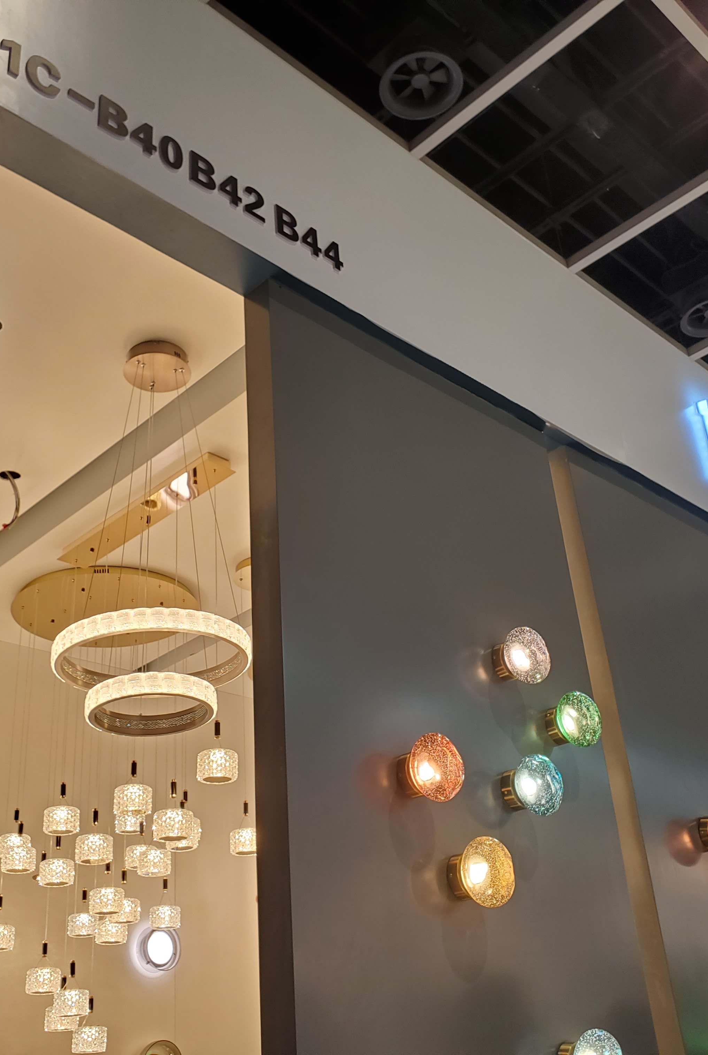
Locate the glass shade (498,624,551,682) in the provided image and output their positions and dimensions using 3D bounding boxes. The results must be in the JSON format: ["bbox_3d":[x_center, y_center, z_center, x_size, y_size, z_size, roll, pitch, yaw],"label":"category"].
[{"bbox_3d":[0.418,0.322,2.666,0.147,0.147,0.125,21,-37,-40],"label":"glass shade"}]

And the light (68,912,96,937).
[{"bbox_3d":[-1.067,1.570,4.175,0.122,0.086,0.122,21,-37,-40],"label":"light"}]

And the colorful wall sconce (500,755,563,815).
[{"bbox_3d":[0.421,0.611,2.488,0.147,0.147,0.118,21,-37,-40],"label":"colorful wall sconce"}]

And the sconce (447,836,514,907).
[{"bbox_3d":[0.271,0.736,2.243,0.147,0.147,0.118,21,-37,-40],"label":"sconce"}]

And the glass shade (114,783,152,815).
[{"bbox_3d":[-0.671,0.830,3.217,0.114,0.072,0.114,-4,-28,-2],"label":"glass shade"}]

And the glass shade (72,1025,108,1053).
[{"bbox_3d":[-0.963,1.861,3.849,0.122,0.083,0.122,-4,-27,-2],"label":"glass shade"}]

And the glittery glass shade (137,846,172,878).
[{"bbox_3d":[-0.693,1.169,3.679,0.114,0.073,0.114,-4,-28,-2],"label":"glittery glass shade"}]

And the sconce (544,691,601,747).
[{"bbox_3d":[0.568,0.501,2.720,0.147,0.147,0.118,21,-37,-40],"label":"sconce"}]

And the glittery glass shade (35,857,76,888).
[{"bbox_3d":[-1.156,1.347,4.120,0.132,0.085,0.132,21,-37,-40],"label":"glittery glass shade"}]

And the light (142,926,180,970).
[{"bbox_3d":[-0.830,1.813,4.550,0.174,0.174,0.047,22,-38,-40],"label":"light"}]

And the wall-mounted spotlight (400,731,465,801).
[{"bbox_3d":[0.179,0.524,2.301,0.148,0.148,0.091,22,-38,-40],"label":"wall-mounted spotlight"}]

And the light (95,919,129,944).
[{"bbox_3d":[-0.904,1.515,3.946,0.114,0.073,0.114,-4,-28,-2],"label":"light"}]

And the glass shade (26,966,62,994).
[{"bbox_3d":[-1.167,1.707,3.980,0.126,0.088,0.126,21,-37,-40],"label":"glass shade"}]

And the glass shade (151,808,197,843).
[{"bbox_3d":[-0.517,0.857,3.034,0.114,0.072,0.114,-4,-28,-2],"label":"glass shade"}]

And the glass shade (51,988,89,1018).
[{"bbox_3d":[-1.016,1.706,3.792,0.122,0.082,0.122,21,-37,-40],"label":"glass shade"}]

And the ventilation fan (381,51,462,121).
[{"bbox_3d":[0.523,-3.487,8.268,0.649,0.120,0.649,-4,-27,-2],"label":"ventilation fan"}]

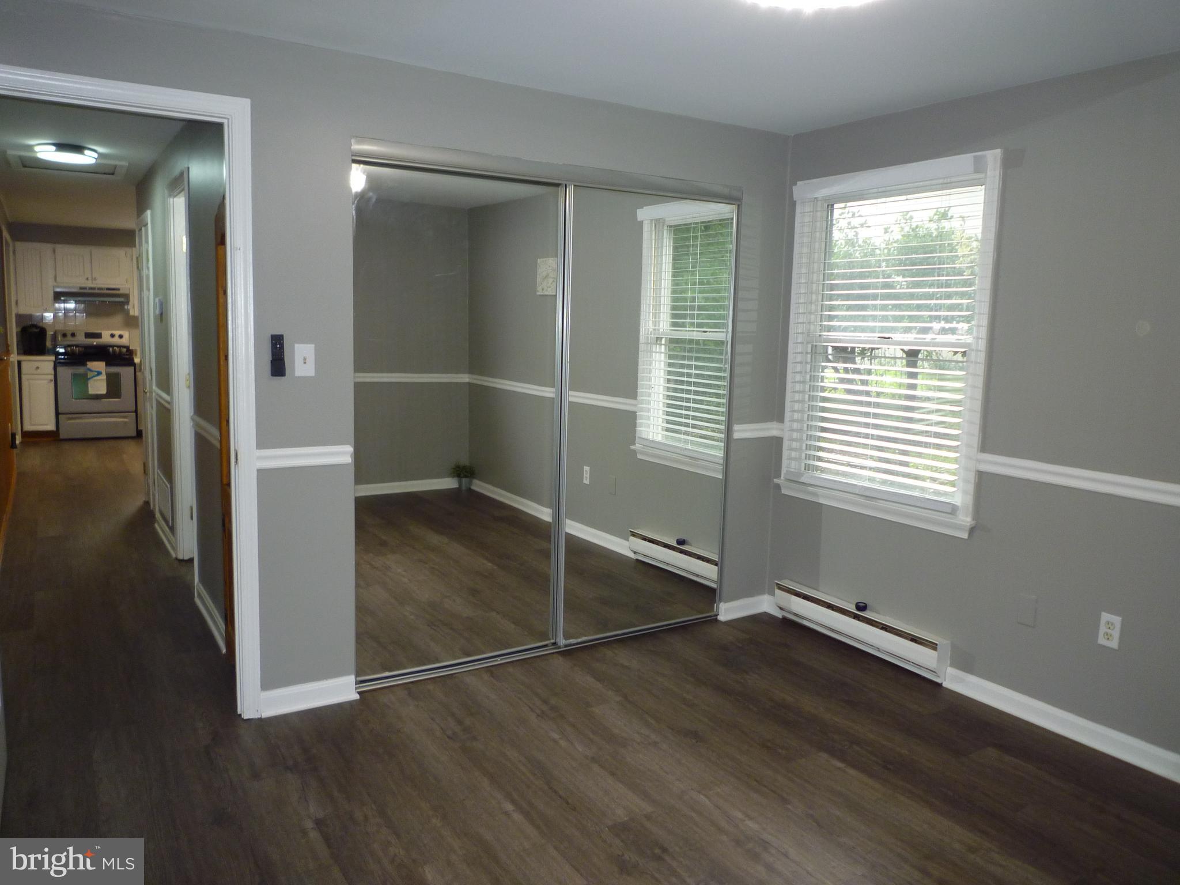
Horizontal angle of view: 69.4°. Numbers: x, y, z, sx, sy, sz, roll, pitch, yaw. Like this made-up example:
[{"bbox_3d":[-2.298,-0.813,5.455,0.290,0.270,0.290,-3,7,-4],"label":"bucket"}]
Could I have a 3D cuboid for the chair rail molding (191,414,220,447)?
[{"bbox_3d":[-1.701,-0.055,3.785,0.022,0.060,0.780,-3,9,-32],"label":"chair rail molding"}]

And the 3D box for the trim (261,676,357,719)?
[{"bbox_3d":[-1.031,0.935,3.151,0.350,0.094,0.017,-3,9,-32],"label":"trim"}]

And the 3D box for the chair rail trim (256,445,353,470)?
[{"bbox_3d":[-1.007,0.053,3.026,0.330,0.070,0.024,-3,9,-32],"label":"chair rail trim"}]

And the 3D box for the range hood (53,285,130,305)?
[{"bbox_3d":[-5.774,-1.698,9.883,0.755,0.175,0.480,-3,9,-32],"label":"range hood"}]

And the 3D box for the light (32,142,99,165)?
[{"bbox_3d":[-2.884,-1.584,4.702,0.300,0.070,0.300,-3,9,-32],"label":"light"}]

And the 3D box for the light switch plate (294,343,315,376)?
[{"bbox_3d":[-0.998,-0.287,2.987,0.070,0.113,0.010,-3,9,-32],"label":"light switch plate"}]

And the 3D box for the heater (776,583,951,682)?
[{"bbox_3d":[1.190,0.836,3.856,0.062,0.177,0.932,-3,9,-32],"label":"heater"}]

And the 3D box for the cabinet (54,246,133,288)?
[{"bbox_3d":[-5.789,-2.038,9.919,0.765,0.455,0.320,-3,9,-32],"label":"cabinet"}]

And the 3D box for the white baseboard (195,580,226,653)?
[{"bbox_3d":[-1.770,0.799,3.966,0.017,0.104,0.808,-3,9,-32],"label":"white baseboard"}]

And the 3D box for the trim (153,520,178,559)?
[{"bbox_3d":[-2.708,0.574,5.433,0.017,0.103,0.929,-3,9,-32],"label":"trim"}]

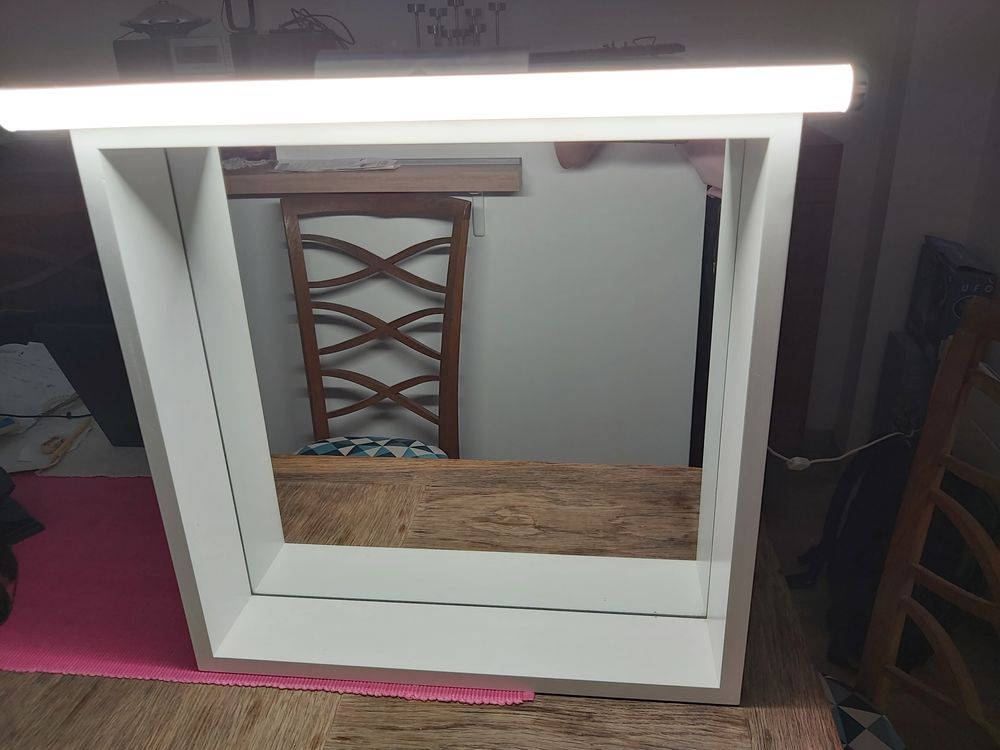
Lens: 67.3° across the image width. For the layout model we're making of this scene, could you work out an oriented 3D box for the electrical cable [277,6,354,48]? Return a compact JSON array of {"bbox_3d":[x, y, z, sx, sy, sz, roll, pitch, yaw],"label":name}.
[{"bbox_3d":[-0.512,-0.963,2.084,0.215,0.105,0.140,1,22,7],"label":"electrical cable"}]

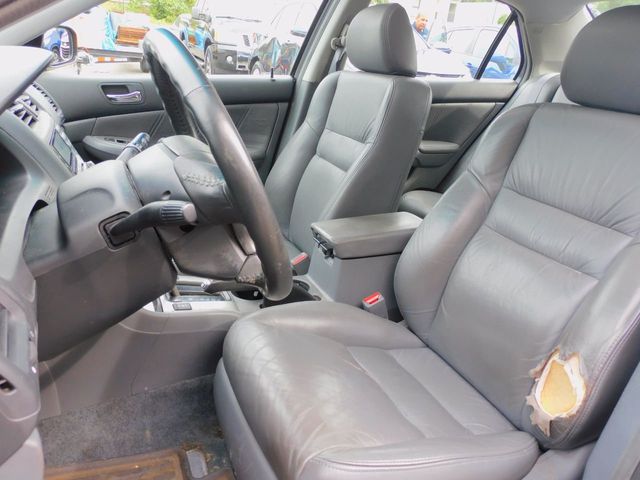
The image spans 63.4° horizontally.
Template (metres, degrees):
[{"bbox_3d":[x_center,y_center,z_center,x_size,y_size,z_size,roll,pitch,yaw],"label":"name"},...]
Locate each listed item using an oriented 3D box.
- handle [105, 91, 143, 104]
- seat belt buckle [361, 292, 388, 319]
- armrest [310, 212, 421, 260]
[{"bbox_3d":[-0.598,-0.435,1.579,0.107,0.036,0.028,-8,25,-25],"label":"handle"},{"bbox_3d":[0.130,0.168,1.224,0.055,0.070,0.030,-20,29,-19],"label":"seat belt buckle"},{"bbox_3d":[0.122,-0.008,1.294,0.265,0.056,0.147,-8,25,-25],"label":"armrest"}]

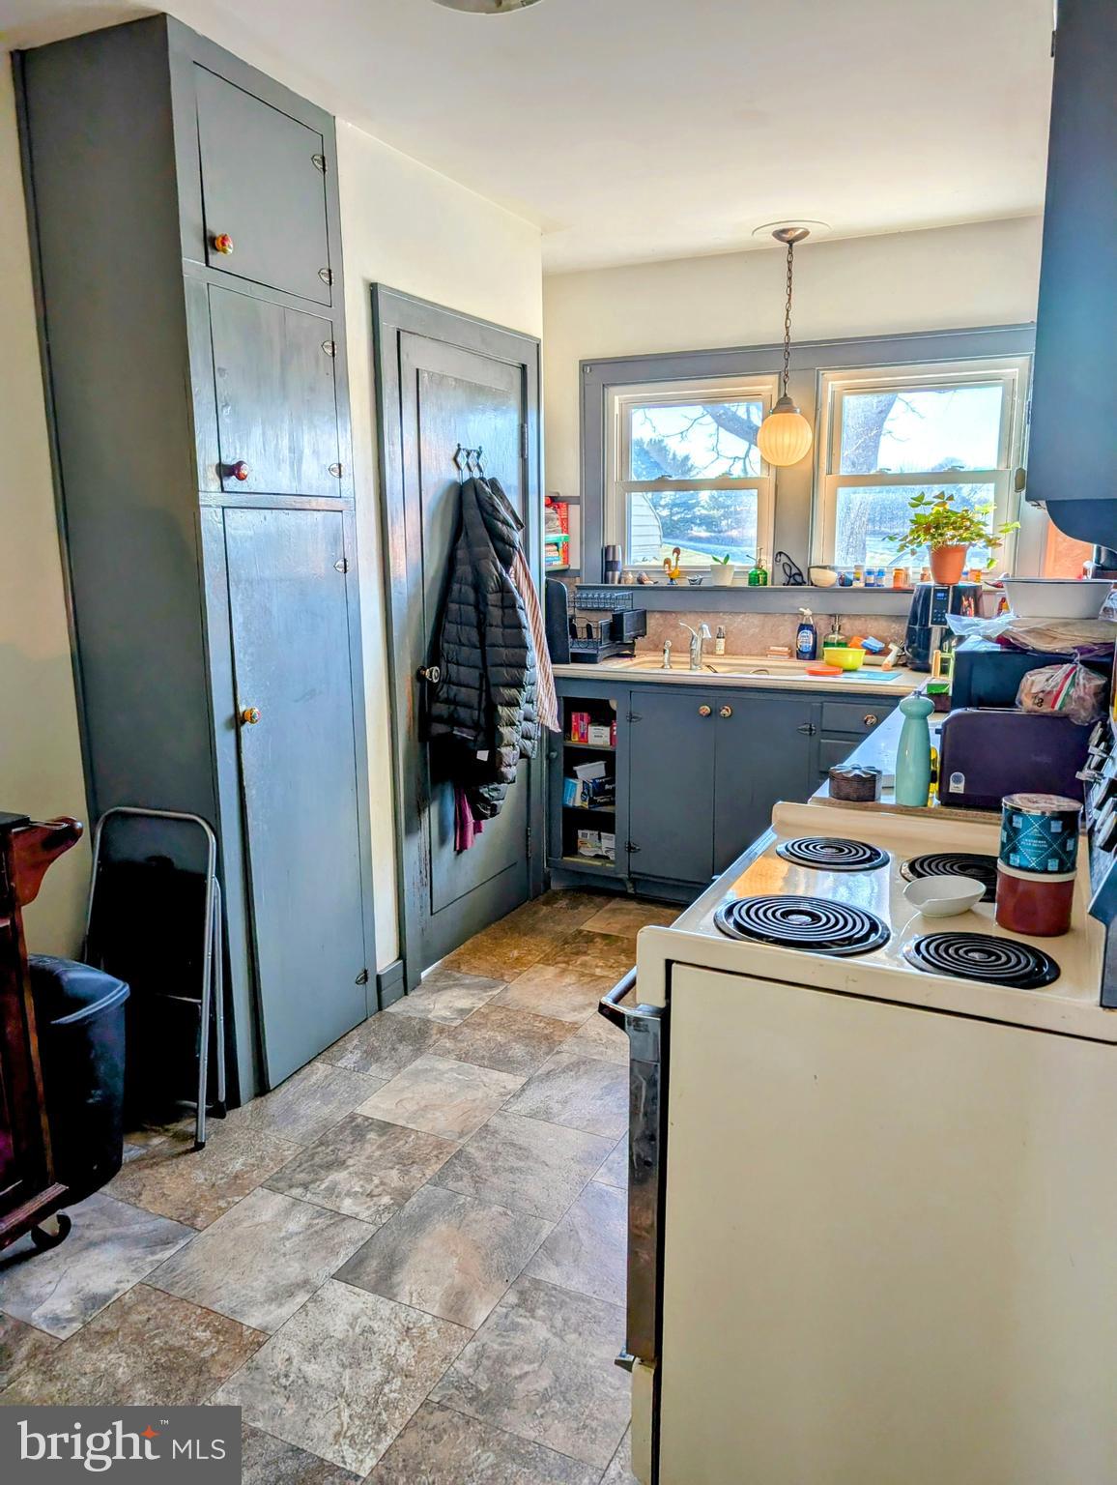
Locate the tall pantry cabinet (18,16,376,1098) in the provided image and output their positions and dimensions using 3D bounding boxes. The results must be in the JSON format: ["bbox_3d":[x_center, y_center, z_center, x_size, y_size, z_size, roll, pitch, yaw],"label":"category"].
[{"bbox_3d":[-0.883,-0.358,2.722,0.460,2.475,0.580,6,13,25],"label":"tall pantry cabinet"}]

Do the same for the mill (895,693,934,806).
[{"bbox_3d":[0.665,0.009,1.921,0.061,0.206,0.061,5,13,25],"label":"mill"}]

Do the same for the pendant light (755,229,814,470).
[{"bbox_3d":[0.846,-1.440,3.782,0.205,0.830,0.205,5,13,25],"label":"pendant light"}]

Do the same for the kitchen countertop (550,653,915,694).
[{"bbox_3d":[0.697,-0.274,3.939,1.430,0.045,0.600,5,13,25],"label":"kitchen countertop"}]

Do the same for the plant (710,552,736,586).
[{"bbox_3d":[0.681,-0.714,4.258,0.102,0.138,0.102,6,13,25],"label":"plant"}]

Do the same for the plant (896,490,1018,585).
[{"bbox_3d":[1.407,-0.722,3.646,0.400,0.325,0.340,5,13,25],"label":"plant"}]

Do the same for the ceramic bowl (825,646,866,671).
[{"bbox_3d":[1.087,-0.316,3.902,0.150,0.076,0.150,6,13,25],"label":"ceramic bowl"}]

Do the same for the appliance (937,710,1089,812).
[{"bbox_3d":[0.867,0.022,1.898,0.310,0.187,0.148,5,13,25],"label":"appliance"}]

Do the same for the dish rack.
[{"bbox_3d":[0.162,-0.481,4.263,0.360,0.258,0.380,6,13,25],"label":"dish rack"}]

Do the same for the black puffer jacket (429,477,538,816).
[{"bbox_3d":[-0.226,-0.338,3.369,0.280,1.020,0.460,5,13,25],"label":"black puffer jacket"}]

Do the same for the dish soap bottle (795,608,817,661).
[{"bbox_3d":[0.990,-0.432,4.139,0.078,0.208,0.050,4,12,20],"label":"dish soap bottle"}]

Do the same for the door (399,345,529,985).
[{"bbox_3d":[-0.302,-0.280,3.518,0.045,1.980,0.775,6,13,25],"label":"door"}]

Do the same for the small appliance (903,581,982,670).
[{"bbox_3d":[1.427,-0.430,3.840,0.252,0.322,0.280,6,13,28],"label":"small appliance"}]

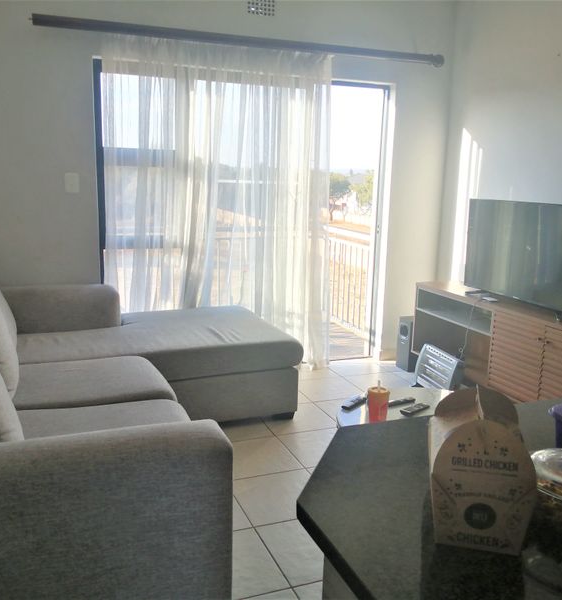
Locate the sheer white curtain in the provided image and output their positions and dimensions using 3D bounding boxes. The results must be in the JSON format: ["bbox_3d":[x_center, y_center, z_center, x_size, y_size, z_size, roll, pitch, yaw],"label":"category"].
[{"bbox_3d":[-0.363,-0.524,4.003,1.600,2.200,0.110,-3,12,-21],"label":"sheer white curtain"}]

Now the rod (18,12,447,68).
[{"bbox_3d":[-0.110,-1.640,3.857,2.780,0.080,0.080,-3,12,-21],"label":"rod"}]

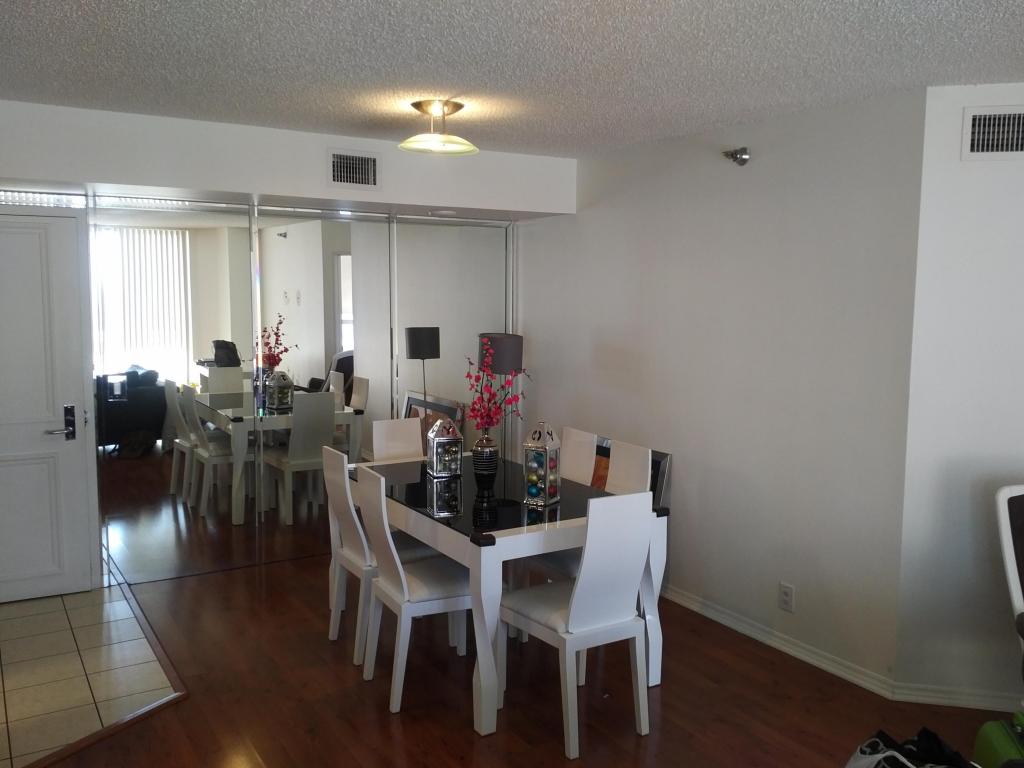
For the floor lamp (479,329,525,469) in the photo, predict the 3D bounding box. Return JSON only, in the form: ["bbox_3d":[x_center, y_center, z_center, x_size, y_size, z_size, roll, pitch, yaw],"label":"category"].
[{"bbox_3d":[-0.067,0.412,5.076,0.281,1.448,0.281,0,7,-4],"label":"floor lamp"}]

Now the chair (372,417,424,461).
[{"bbox_3d":[-0.544,0.713,4.536,0.428,0.969,0.490,-5,8,-36],"label":"chair"}]

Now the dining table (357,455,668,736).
[{"bbox_3d":[-0.159,0.882,3.905,0.918,0.781,1.530,-5,8,-37],"label":"dining table"}]

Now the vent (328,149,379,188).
[{"bbox_3d":[-0.830,-1.135,4.237,0.291,0.194,0.031,-3,7,-29],"label":"vent"}]

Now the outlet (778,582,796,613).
[{"bbox_3d":[1.308,1.024,3.808,0.014,0.131,0.087,-4,8,-34],"label":"outlet"}]

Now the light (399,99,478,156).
[{"bbox_3d":[-0.322,-1.108,3.480,0.352,0.209,0.352,0,7,-4],"label":"light"}]

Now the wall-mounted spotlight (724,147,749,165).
[{"bbox_3d":[1.073,-1.091,3.828,0.128,0.087,0.087,-4,8,-34],"label":"wall-mounted spotlight"}]

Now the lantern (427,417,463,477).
[{"bbox_3d":[-0.349,0.318,4.094,0.138,0.296,0.138,-3,7,-27],"label":"lantern"}]

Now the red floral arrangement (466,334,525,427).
[{"bbox_3d":[-0.081,-0.002,3.713,0.275,0.433,0.265,0,7,-4],"label":"red floral arrangement"}]

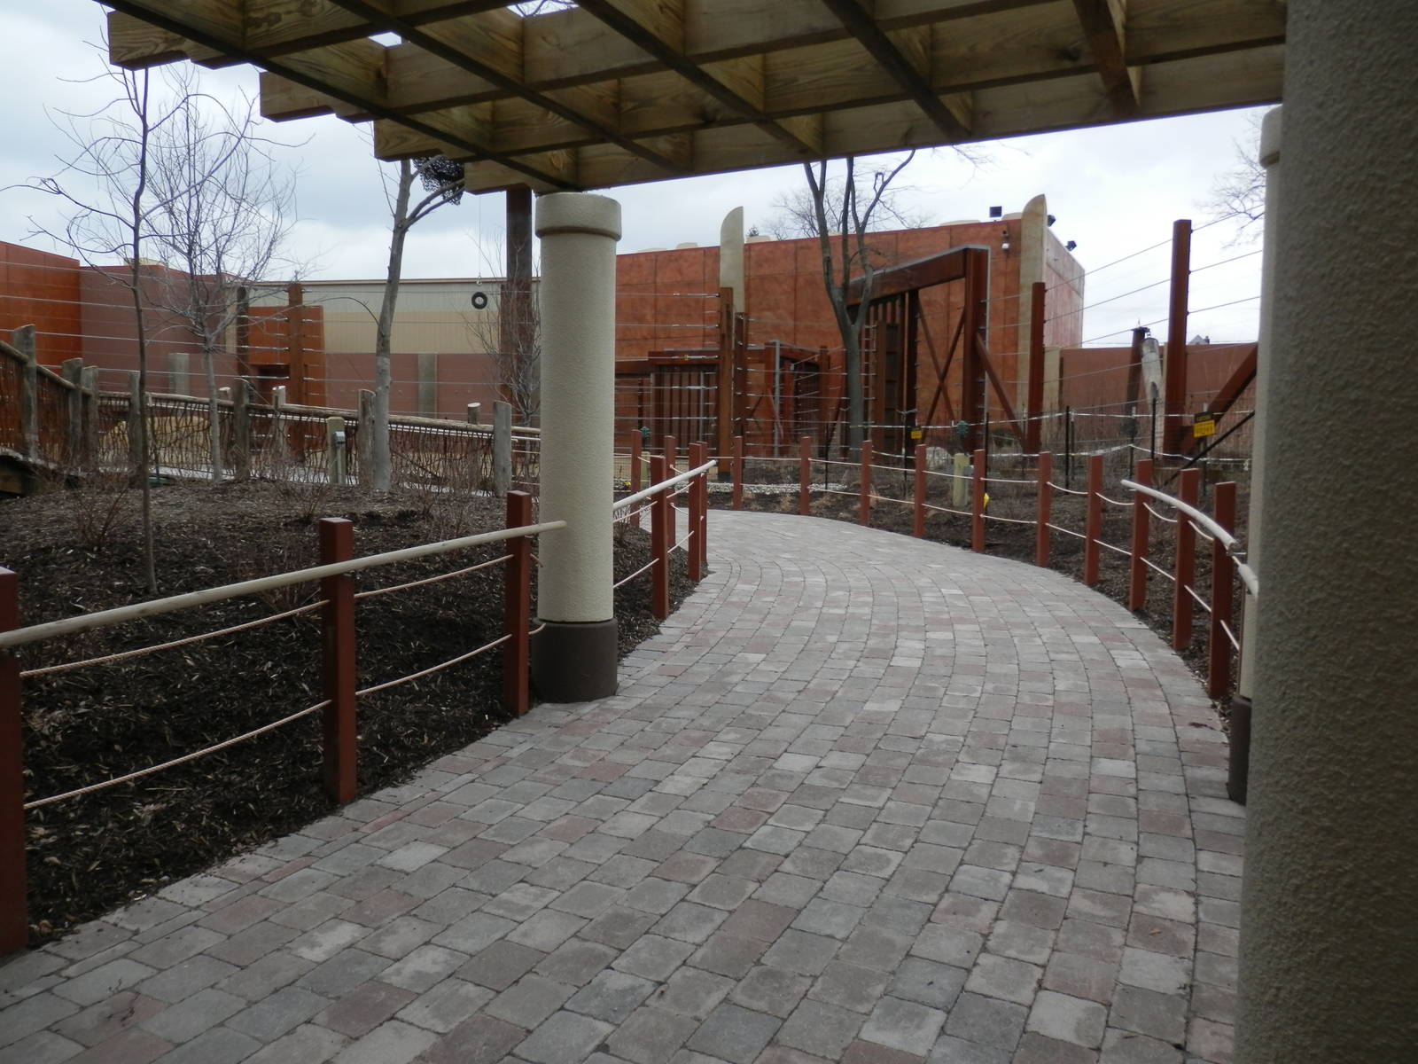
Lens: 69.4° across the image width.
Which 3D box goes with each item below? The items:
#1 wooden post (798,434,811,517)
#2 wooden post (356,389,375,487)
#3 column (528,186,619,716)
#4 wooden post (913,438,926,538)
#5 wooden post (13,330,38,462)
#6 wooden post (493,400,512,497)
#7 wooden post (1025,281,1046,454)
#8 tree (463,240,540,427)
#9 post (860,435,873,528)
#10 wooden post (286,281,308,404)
[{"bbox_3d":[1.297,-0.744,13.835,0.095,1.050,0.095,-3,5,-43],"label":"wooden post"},{"bbox_3d":[-4.513,-1.249,13.500,0.220,1.250,0.220,3,4,30],"label":"wooden post"},{"bbox_3d":[-0.659,-0.399,5.116,0.425,2.435,0.425,1,4,0],"label":"column"},{"bbox_3d":[2.561,-0.495,12.410,0.090,1.110,0.090,-1,4,-22],"label":"wooden post"},{"bbox_3d":[-7.136,-1.447,10.700,0.220,1.410,0.220,-2,4,-34],"label":"wooden post"},{"bbox_3d":[-2.643,-1.063,13.100,0.217,1.230,0.217,1,4,0],"label":"wooden post"},{"bbox_3d":[5.818,-2.924,18.200,0.200,3.120,0.200,0,4,-5],"label":"wooden post"},{"bbox_3d":[-3.624,-3.429,20.000,2.400,4.800,2.400,1,4,0],"label":"tree"},{"bbox_3d":[2.074,-0.643,13.500,0.090,1.110,0.090,-1,4,-26],"label":"post"},{"bbox_3d":[-8.877,-3.368,22.000,0.270,3.850,0.270,-1,4,-22],"label":"wooden post"}]

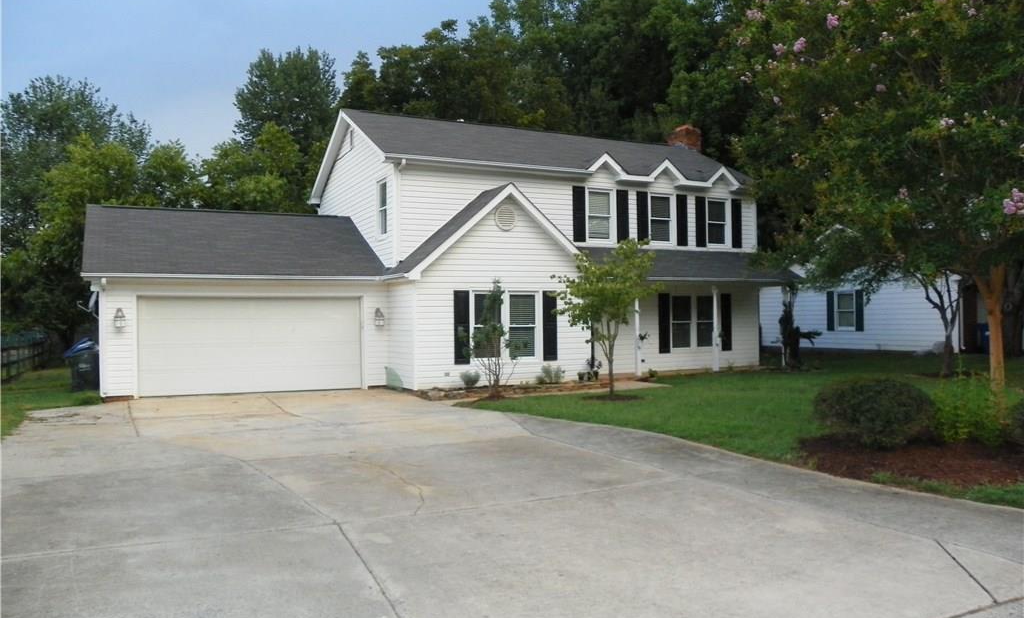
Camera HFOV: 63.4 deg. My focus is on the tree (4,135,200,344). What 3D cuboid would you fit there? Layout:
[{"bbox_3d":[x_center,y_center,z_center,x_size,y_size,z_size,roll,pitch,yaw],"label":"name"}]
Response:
[{"bbox_3d":[-18.292,-2.792,37.000,8.200,9.900,8.000,0,-1,-26],"label":"tree"}]

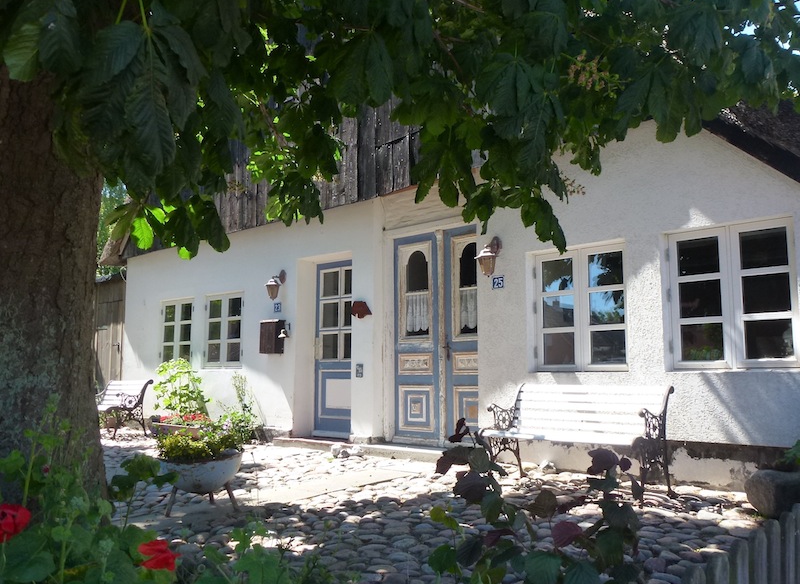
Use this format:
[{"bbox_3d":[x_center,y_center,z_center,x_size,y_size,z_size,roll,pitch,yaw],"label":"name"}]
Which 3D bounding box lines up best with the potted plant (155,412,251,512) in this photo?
[{"bbox_3d":[-1.202,1.054,4.198,0.568,0.598,0.549,-6,-10,39],"label":"potted plant"}]

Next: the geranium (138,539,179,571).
[{"bbox_3d":[-0.504,0.548,1.400,0.078,0.064,0.066,-6,-10,39],"label":"geranium"}]

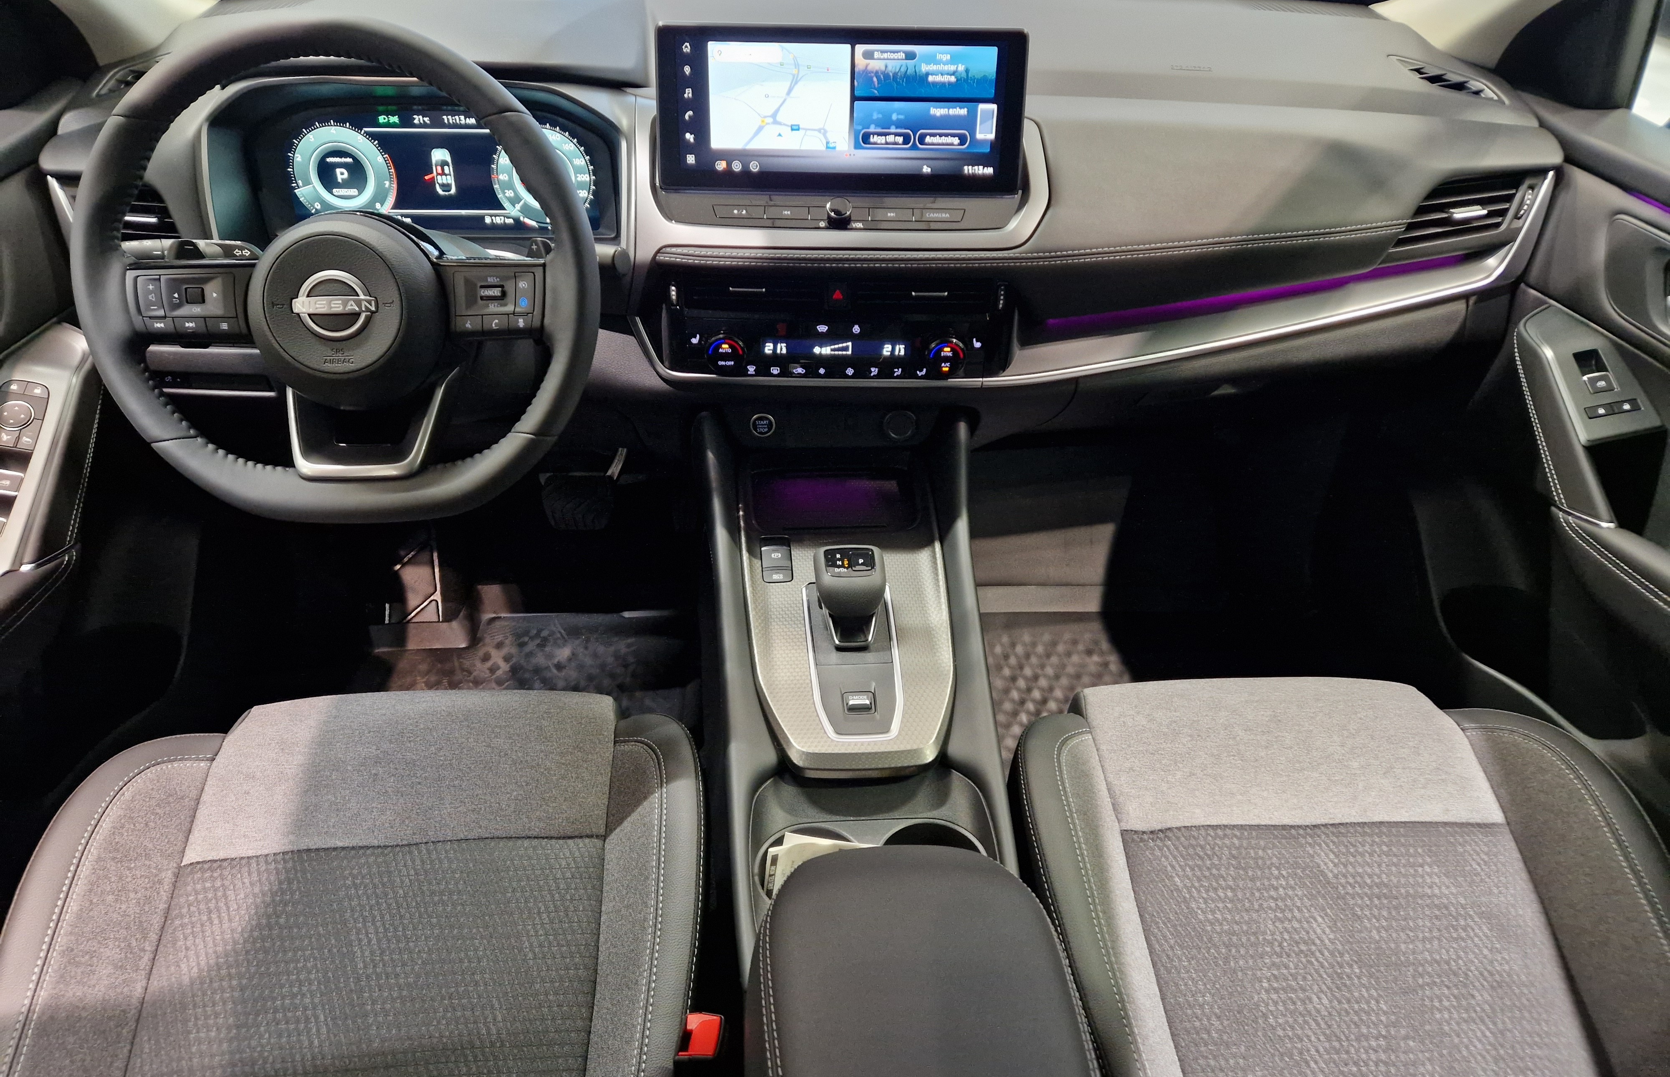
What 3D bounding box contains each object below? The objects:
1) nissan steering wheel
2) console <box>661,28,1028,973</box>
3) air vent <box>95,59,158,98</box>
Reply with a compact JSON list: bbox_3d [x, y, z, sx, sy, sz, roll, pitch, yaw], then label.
[{"bbox_3d":[-0.363,-0.193,0.813,0.375,0.362,0.110,-1,10,-3],"label":"nissan steering wheel"},{"bbox_3d":[0.018,-0.033,0.902,0.330,0.600,0.710,-1,35,-3],"label":"console"},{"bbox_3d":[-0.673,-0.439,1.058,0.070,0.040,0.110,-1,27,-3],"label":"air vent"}]

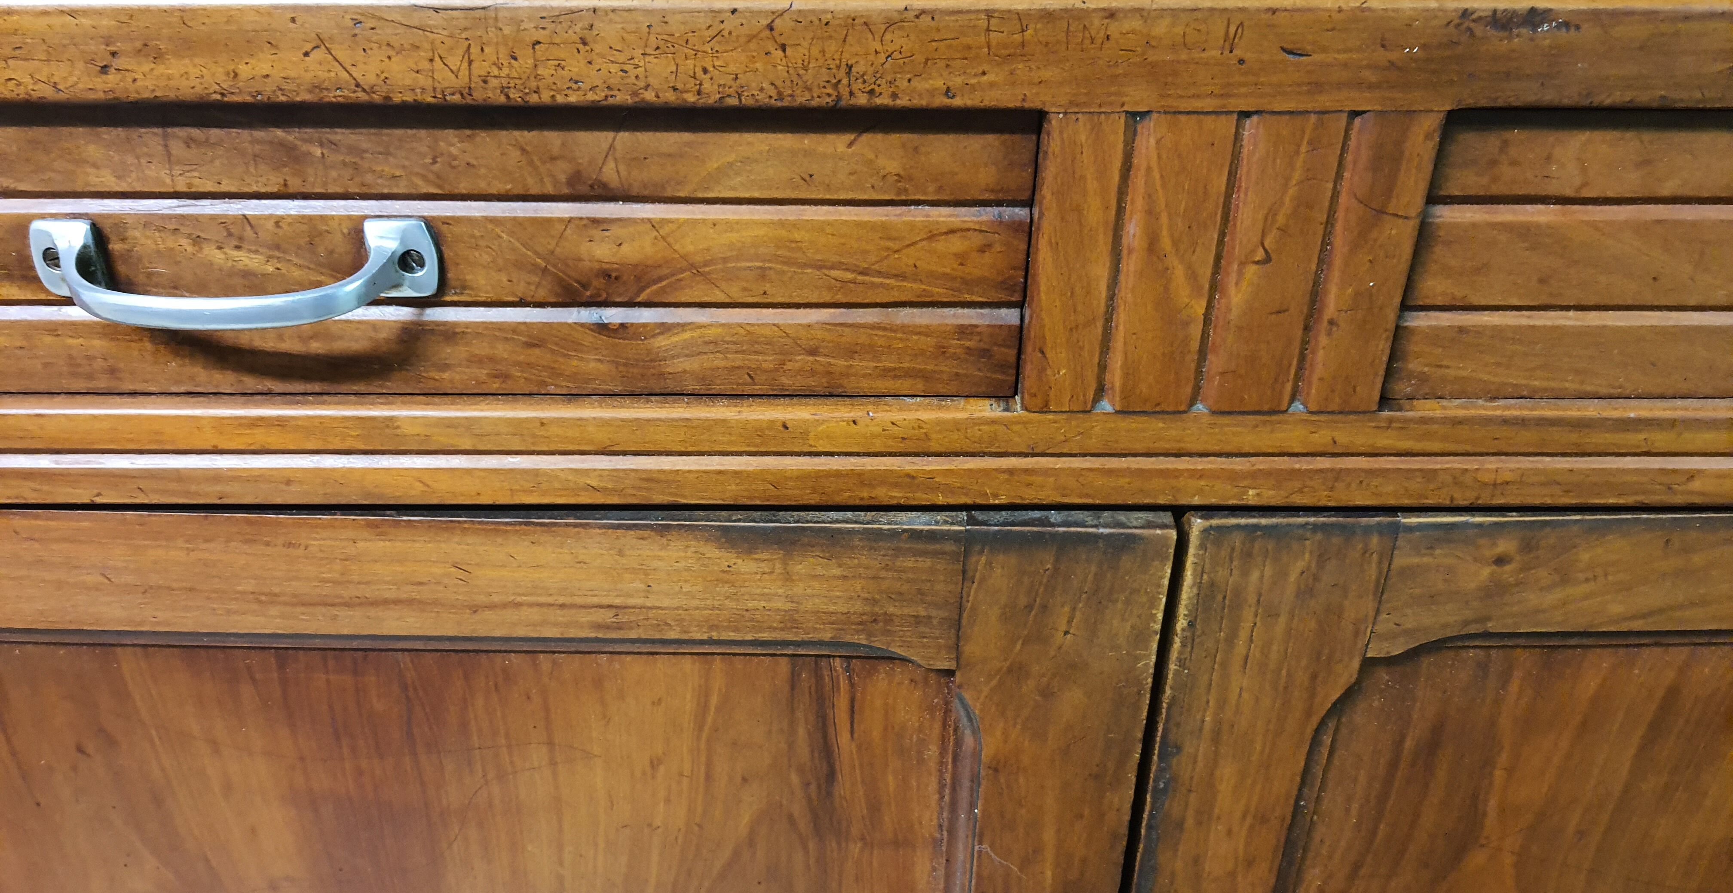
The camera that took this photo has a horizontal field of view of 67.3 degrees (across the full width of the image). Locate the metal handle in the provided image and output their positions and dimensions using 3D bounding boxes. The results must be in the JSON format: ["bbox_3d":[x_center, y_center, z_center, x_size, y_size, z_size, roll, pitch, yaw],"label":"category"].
[{"bbox_3d":[-0.191,-0.048,0.380,0.119,0.025,0.034,0,30,0],"label":"metal handle"}]

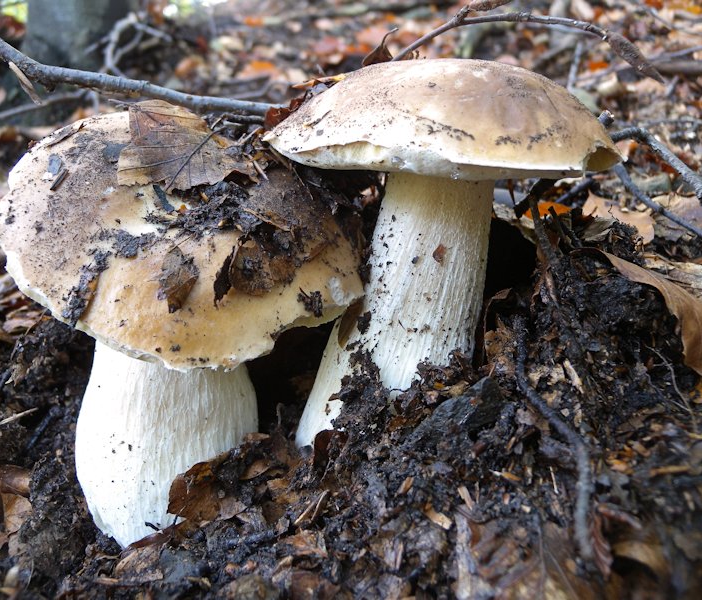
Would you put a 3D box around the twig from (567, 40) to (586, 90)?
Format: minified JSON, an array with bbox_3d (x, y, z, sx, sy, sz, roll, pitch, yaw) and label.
[{"bbox_3d":[0.296,-0.309,0.850,0.008,0.072,0.008,10,17,0],"label":"twig"}]

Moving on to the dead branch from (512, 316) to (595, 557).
[{"bbox_3d":[0.091,0.053,0.289,0.022,0.012,0.129,-2,43,-3],"label":"dead branch"}]

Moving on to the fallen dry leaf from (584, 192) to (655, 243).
[{"bbox_3d":[0.191,-0.058,0.460,0.056,0.014,0.055,0,33,0],"label":"fallen dry leaf"}]

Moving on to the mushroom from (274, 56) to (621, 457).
[{"bbox_3d":[0.037,-0.026,0.332,0.169,0.182,0.166,6,19,0],"label":"mushroom"}]

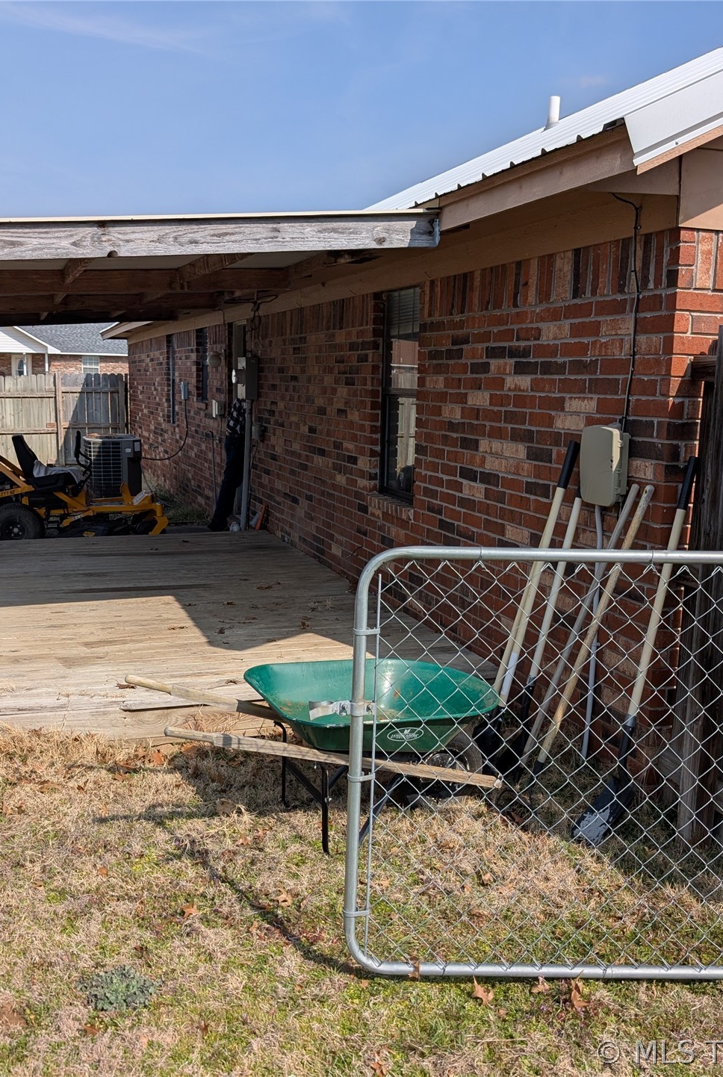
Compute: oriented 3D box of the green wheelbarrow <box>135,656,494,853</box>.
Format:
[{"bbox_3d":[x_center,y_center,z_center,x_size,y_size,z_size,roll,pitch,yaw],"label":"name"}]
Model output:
[{"bbox_3d":[-0.128,0.788,3.612,1.340,0.570,0.680,-2,10,-22],"label":"green wheelbarrow"}]

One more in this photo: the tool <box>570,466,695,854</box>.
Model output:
[{"bbox_3d":[1.008,0.409,3.560,0.150,1.440,0.150,7,7,-32],"label":"tool"}]

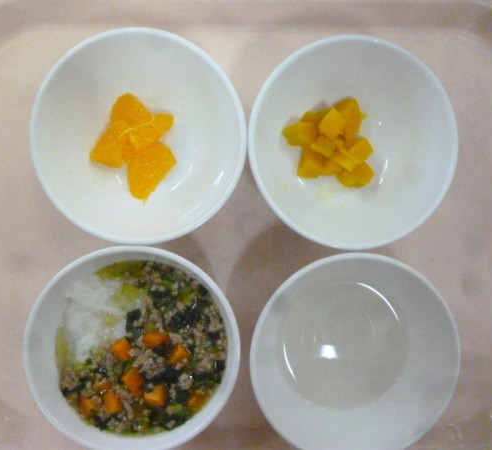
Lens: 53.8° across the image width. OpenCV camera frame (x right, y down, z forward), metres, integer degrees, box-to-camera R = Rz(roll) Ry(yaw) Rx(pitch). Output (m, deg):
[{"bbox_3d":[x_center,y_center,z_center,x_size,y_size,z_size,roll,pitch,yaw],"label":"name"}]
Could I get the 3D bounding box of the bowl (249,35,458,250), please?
[{"bbox_3d":[0.060,-0.047,0.302,0.120,0.055,0.120,0,91,-2],"label":"bowl"}]

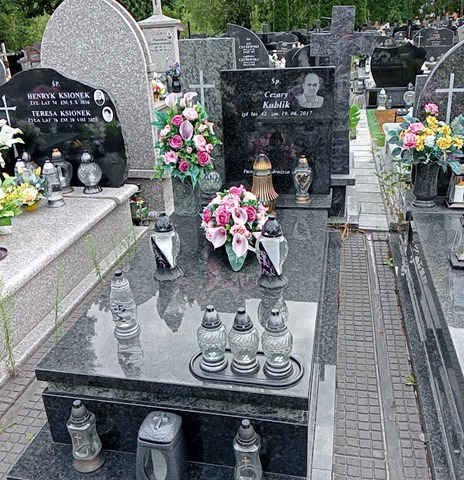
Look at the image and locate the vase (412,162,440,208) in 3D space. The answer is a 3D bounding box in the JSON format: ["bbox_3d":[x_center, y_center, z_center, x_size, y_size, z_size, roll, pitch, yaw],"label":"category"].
[{"bbox_3d":[1.251,-0.355,3.328,0.165,0.260,0.165,3,23,12],"label":"vase"}]

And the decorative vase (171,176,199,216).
[{"bbox_3d":[-0.285,-0.303,3.349,0.170,0.255,0.170,3,23,12],"label":"decorative vase"}]

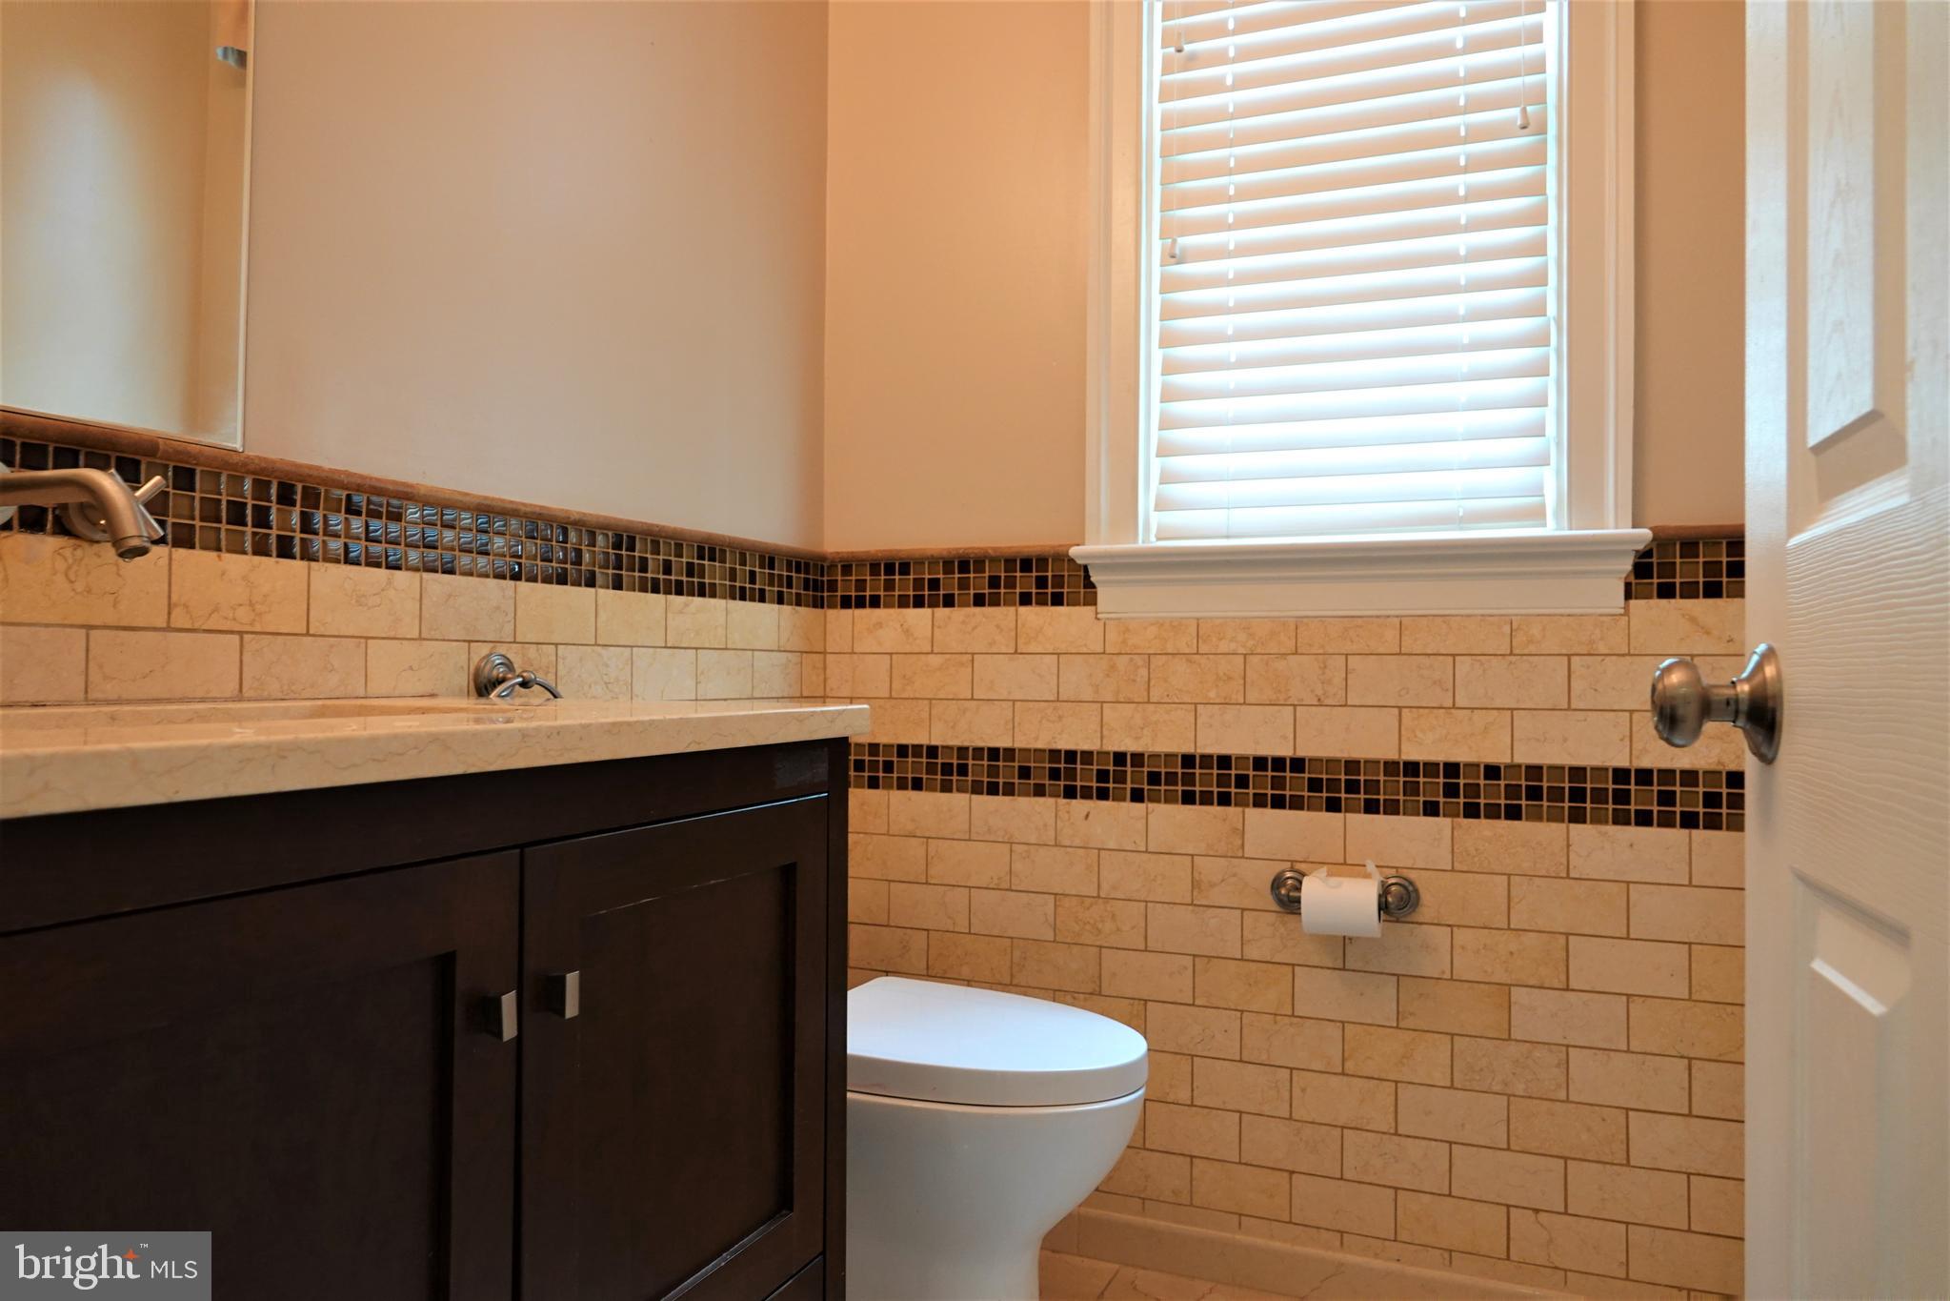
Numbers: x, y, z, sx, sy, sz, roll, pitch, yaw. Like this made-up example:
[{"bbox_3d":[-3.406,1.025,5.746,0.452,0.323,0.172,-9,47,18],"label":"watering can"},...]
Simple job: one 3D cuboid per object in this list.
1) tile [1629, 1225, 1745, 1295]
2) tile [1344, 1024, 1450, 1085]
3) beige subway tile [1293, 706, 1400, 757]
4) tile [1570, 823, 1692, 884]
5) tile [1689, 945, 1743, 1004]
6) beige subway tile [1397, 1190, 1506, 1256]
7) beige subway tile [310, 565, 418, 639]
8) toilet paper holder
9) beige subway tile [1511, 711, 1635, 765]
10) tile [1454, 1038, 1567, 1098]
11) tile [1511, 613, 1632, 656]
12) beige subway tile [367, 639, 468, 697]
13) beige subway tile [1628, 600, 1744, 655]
[{"bbox_3d":[0.992,0.845,1.801,0.152,0.076,0.010,0,-2,22],"label":"tile"},{"bbox_3d":[0.634,0.603,1.948,0.152,0.076,0.010,0,-1,22],"label":"tile"},{"bbox_3d":[0.569,0.124,1.985,0.152,0.076,0.010,0,-1,22],"label":"beige subway tile"},{"bbox_3d":[0.920,0.285,1.833,0.151,0.076,0.010,0,-1,22],"label":"tile"},{"bbox_3d":[1.063,0.445,1.775,0.150,0.076,0.010,0,-1,22],"label":"tile"},{"bbox_3d":[0.705,0.844,1.919,0.152,0.076,0.010,0,-1,23],"label":"beige subway tile"},{"bbox_3d":[-0.679,-0.052,1.445,0.010,0.076,0.152,0,-1,25],"label":"beige subway tile"},{"bbox_3d":[0.549,0.369,1.942,0.218,0.063,0.075,0,-1,22],"label":"toilet paper holder"},{"bbox_3d":[0.852,0.127,1.865,0.152,0.077,0.010,0,-1,22],"label":"beige subway tile"},{"bbox_3d":[0.780,0.607,1.897,0.152,0.076,0.010,0,-2,22],"label":"tile"},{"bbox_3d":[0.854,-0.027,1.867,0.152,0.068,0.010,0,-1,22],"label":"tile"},{"bbox_3d":[-0.649,0.027,1.511,0.010,0.076,0.152,0,-1,25],"label":"beige subway tile"},{"bbox_3d":[1.000,-0.032,1.811,0.152,0.076,0.010,0,-1,22],"label":"beige subway tile"}]

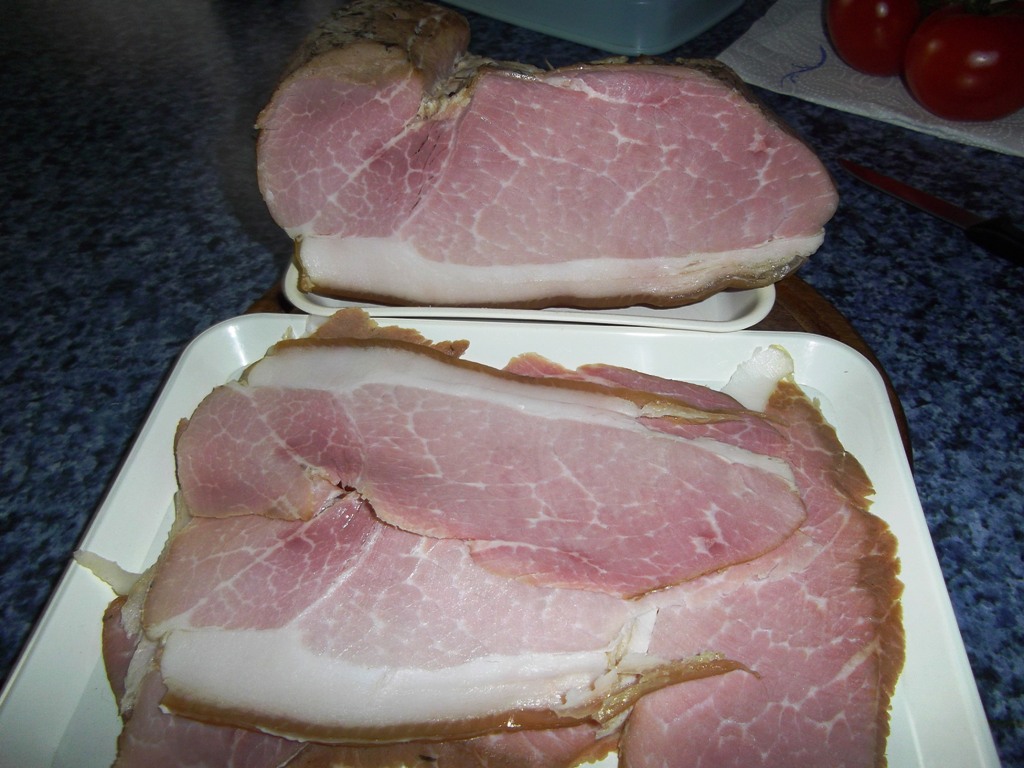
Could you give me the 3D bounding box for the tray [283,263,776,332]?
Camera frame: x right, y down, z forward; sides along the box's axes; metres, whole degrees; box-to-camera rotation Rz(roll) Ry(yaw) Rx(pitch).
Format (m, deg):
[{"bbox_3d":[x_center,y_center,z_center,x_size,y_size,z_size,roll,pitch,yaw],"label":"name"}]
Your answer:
[{"bbox_3d":[0.011,-0.073,0.386,0.211,0.022,0.150,3,48,6],"label":"tray"}]

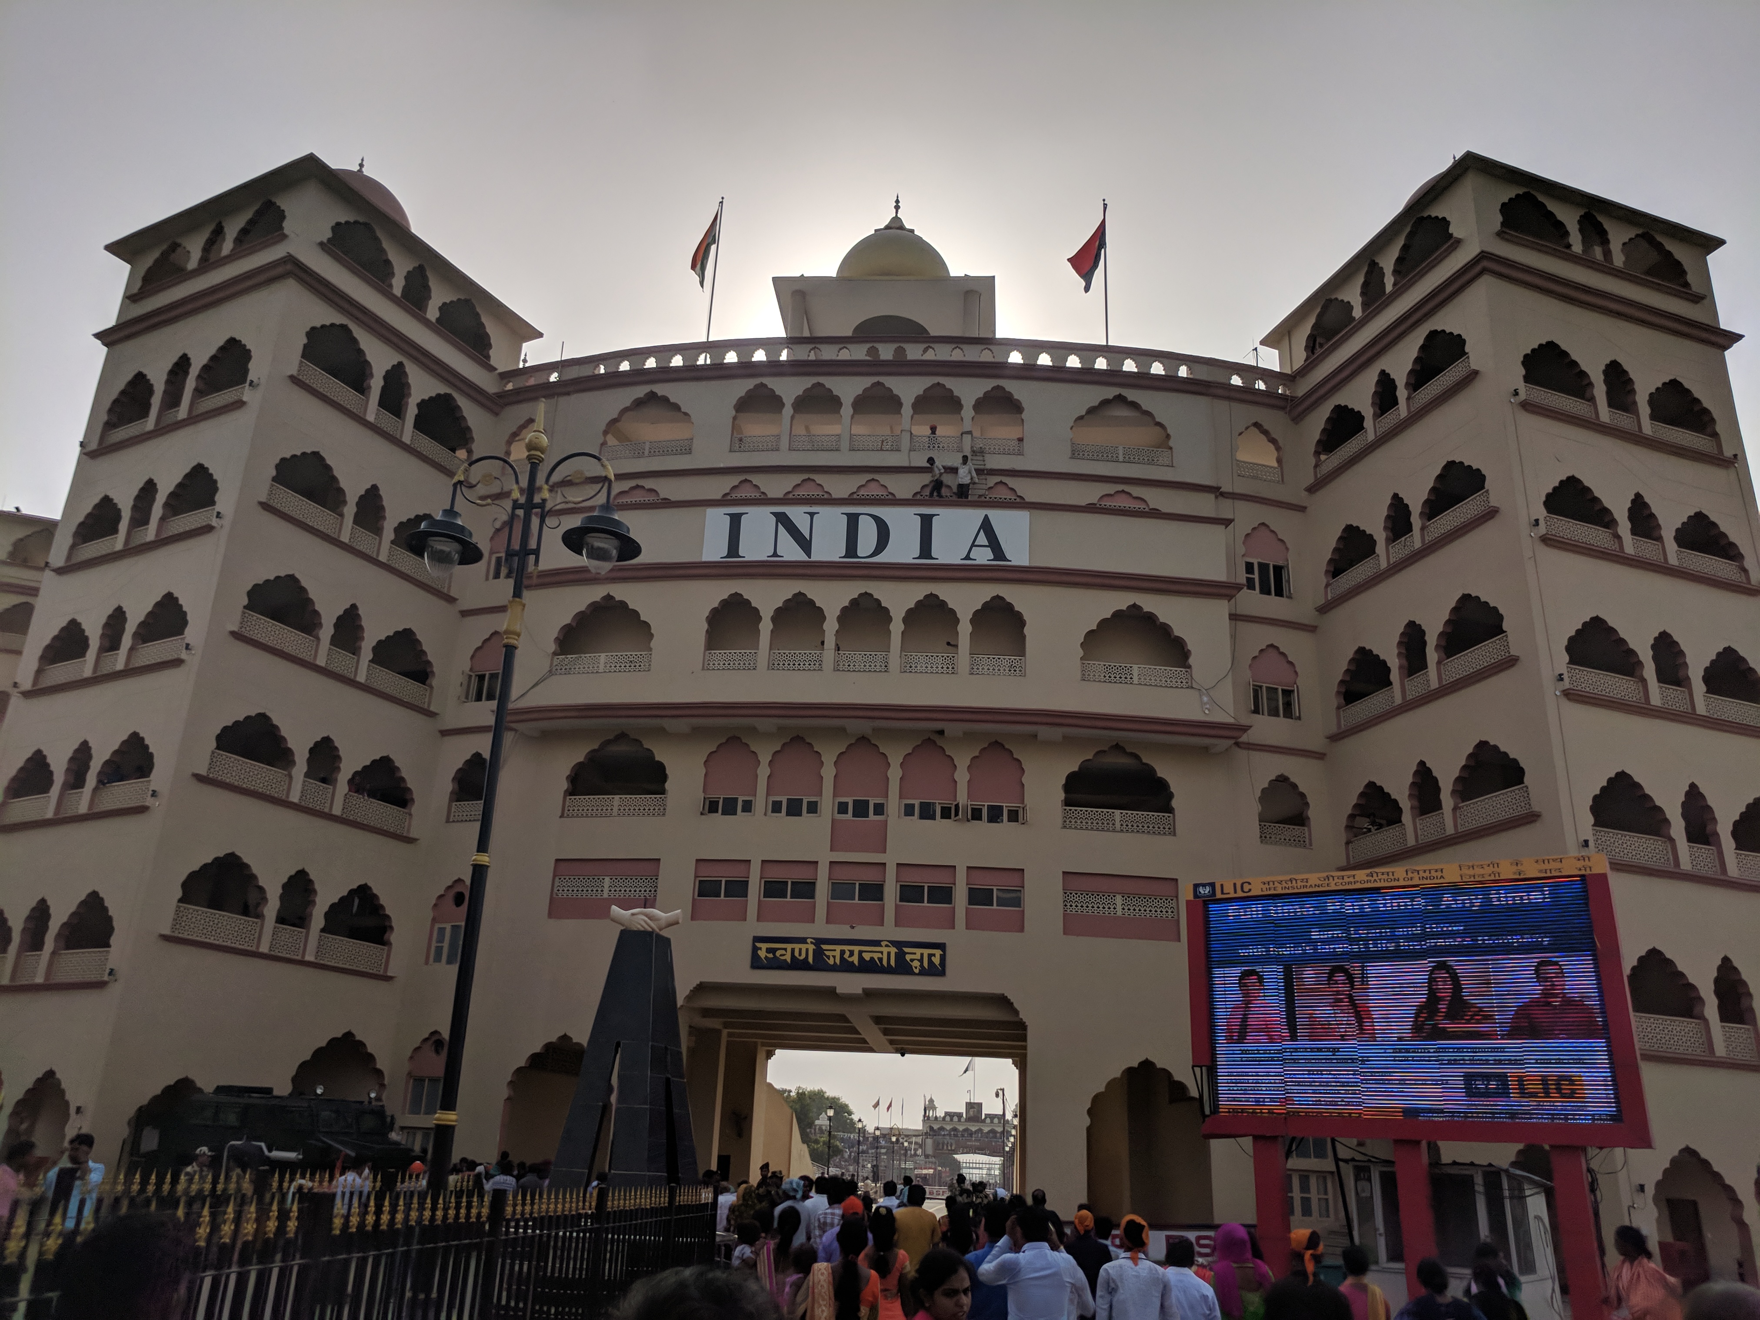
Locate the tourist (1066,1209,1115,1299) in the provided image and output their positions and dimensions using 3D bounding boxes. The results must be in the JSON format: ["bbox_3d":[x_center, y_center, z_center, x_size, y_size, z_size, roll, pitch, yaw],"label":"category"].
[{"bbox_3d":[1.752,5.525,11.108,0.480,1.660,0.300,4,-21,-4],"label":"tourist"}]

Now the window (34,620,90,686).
[{"bbox_3d":[-22.142,-0.204,36.221,2.319,1.920,0.350,-9,-24,27],"label":"window"}]

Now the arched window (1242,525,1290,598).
[{"bbox_3d":[10.630,-2.706,36.565,1.483,2.183,0.300,7,-22,-13],"label":"arched window"}]

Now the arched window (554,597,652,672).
[{"bbox_3d":[-7.843,-0.707,38.120,3.100,2.400,0.300,-3,-21,13],"label":"arched window"}]

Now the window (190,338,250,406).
[{"bbox_3d":[-18.273,-8.068,37.171,2.355,2.150,0.350,-9,-24,27],"label":"window"}]

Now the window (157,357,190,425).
[{"bbox_3d":[-20.786,-7.981,39.327,1.140,2.410,0.300,-9,-23,27],"label":"window"}]

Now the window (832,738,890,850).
[{"bbox_3d":[-0.520,3.783,36.953,1.560,3.290,0.250,1,-21,3],"label":"window"}]

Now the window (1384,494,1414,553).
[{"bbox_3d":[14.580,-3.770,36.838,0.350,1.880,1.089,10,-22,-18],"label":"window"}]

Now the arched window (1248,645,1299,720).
[{"bbox_3d":[11.412,0.639,38.615,1.552,2.250,0.350,8,-21,-14],"label":"arched window"}]

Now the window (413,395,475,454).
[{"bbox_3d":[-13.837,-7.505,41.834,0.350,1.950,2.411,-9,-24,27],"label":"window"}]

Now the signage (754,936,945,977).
[{"bbox_3d":[-0.765,7.165,32.016,4.751,0.773,0.120,1,-21,4],"label":"signage"}]

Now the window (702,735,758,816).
[{"bbox_3d":[-4.182,3.320,37.492,1.610,2.330,0.250,-1,-21,8],"label":"window"}]

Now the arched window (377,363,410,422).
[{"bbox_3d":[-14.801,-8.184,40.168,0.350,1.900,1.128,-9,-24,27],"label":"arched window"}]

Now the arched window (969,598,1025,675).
[{"bbox_3d":[3.001,-0.577,33.912,1.442,2.188,0.300,3,-21,0],"label":"arched window"}]

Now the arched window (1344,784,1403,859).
[{"bbox_3d":[12.417,3.969,32.852,0.300,1.852,2.172,10,-22,-18],"label":"arched window"}]

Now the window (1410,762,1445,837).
[{"bbox_3d":[14.588,3.721,34.971,0.300,2.150,1.120,9,-22,-17],"label":"window"}]

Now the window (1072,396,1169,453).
[{"bbox_3d":[7.537,-7.348,41.576,3.180,2.110,0.300,5,-21,-7],"label":"window"}]

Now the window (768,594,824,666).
[{"bbox_3d":[-2.268,-0.752,37.137,1.565,2.380,0.350,0,-21,7],"label":"window"}]

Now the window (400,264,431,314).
[{"bbox_3d":[-13.485,-10.823,38.246,0.300,1.438,0.942,-9,-24,28],"label":"window"}]

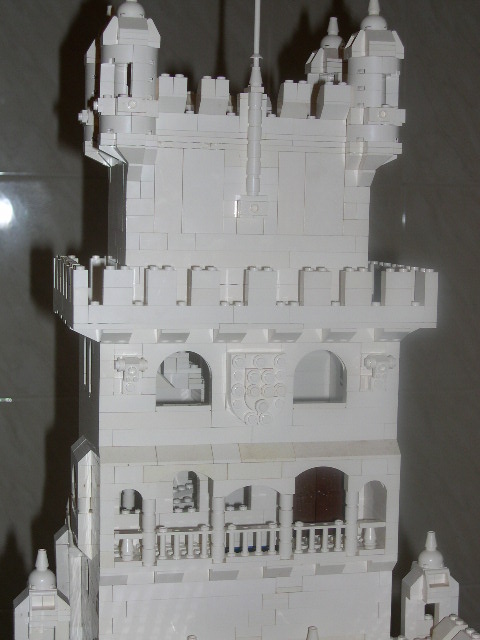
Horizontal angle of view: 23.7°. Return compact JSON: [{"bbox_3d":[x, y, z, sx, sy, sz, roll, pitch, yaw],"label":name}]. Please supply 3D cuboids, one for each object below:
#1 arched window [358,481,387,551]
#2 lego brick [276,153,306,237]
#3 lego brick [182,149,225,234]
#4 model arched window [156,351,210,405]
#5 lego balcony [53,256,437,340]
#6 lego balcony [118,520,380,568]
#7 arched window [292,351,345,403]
[{"bbox_3d":[0.077,0.114,0.674,0.016,0.041,0.009,0,6,-13],"label":"arched window"},{"bbox_3d":[0.029,-0.073,0.668,0.016,0.048,0.008,0,6,-13],"label":"lego brick"},{"bbox_3d":[-0.021,-0.073,0.656,0.024,0.048,0.008,0,6,-13],"label":"lego brick"},{"bbox_3d":[-0.032,0.032,0.648,0.032,0.031,0.009,0,6,-13],"label":"model arched window"},{"bbox_3d":[-0.004,-0.014,0.704,0.208,0.043,0.144,0,6,-13],"label":"lego balcony"},{"bbox_3d":[0.007,0.127,0.659,0.160,0.021,0.009,0,6,-13],"label":"lego balcony"},{"bbox_3d":[0.046,0.032,0.667,0.032,0.031,0.009,0,6,-13],"label":"arched window"}]

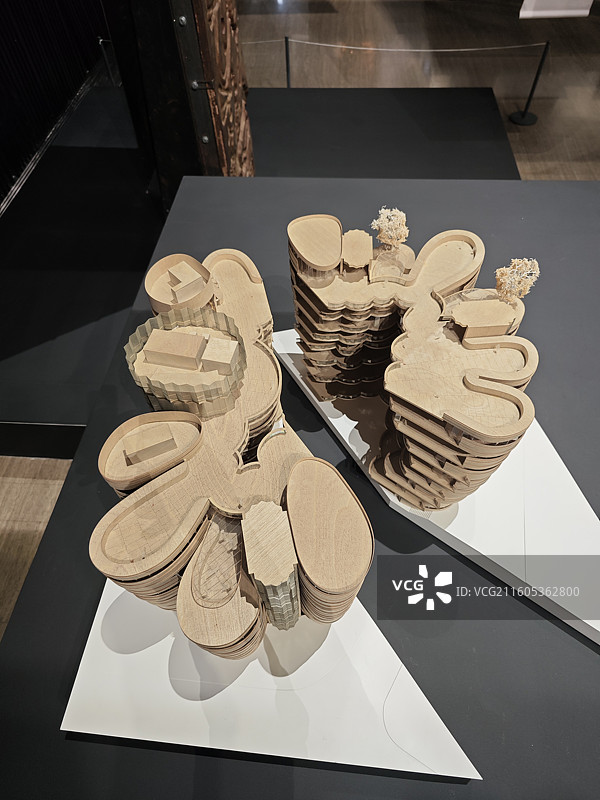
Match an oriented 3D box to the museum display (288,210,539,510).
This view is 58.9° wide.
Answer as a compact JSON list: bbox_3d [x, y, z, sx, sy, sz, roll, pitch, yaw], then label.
[{"bbox_3d":[0.230,-0.104,1.022,0.348,0.299,0.589,-24,55,-16],"label":"museum display"}]

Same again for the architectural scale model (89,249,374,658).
[{"bbox_3d":[-0.153,0.072,0.889,0.335,0.315,0.680,-15,53,-10],"label":"architectural scale model"}]

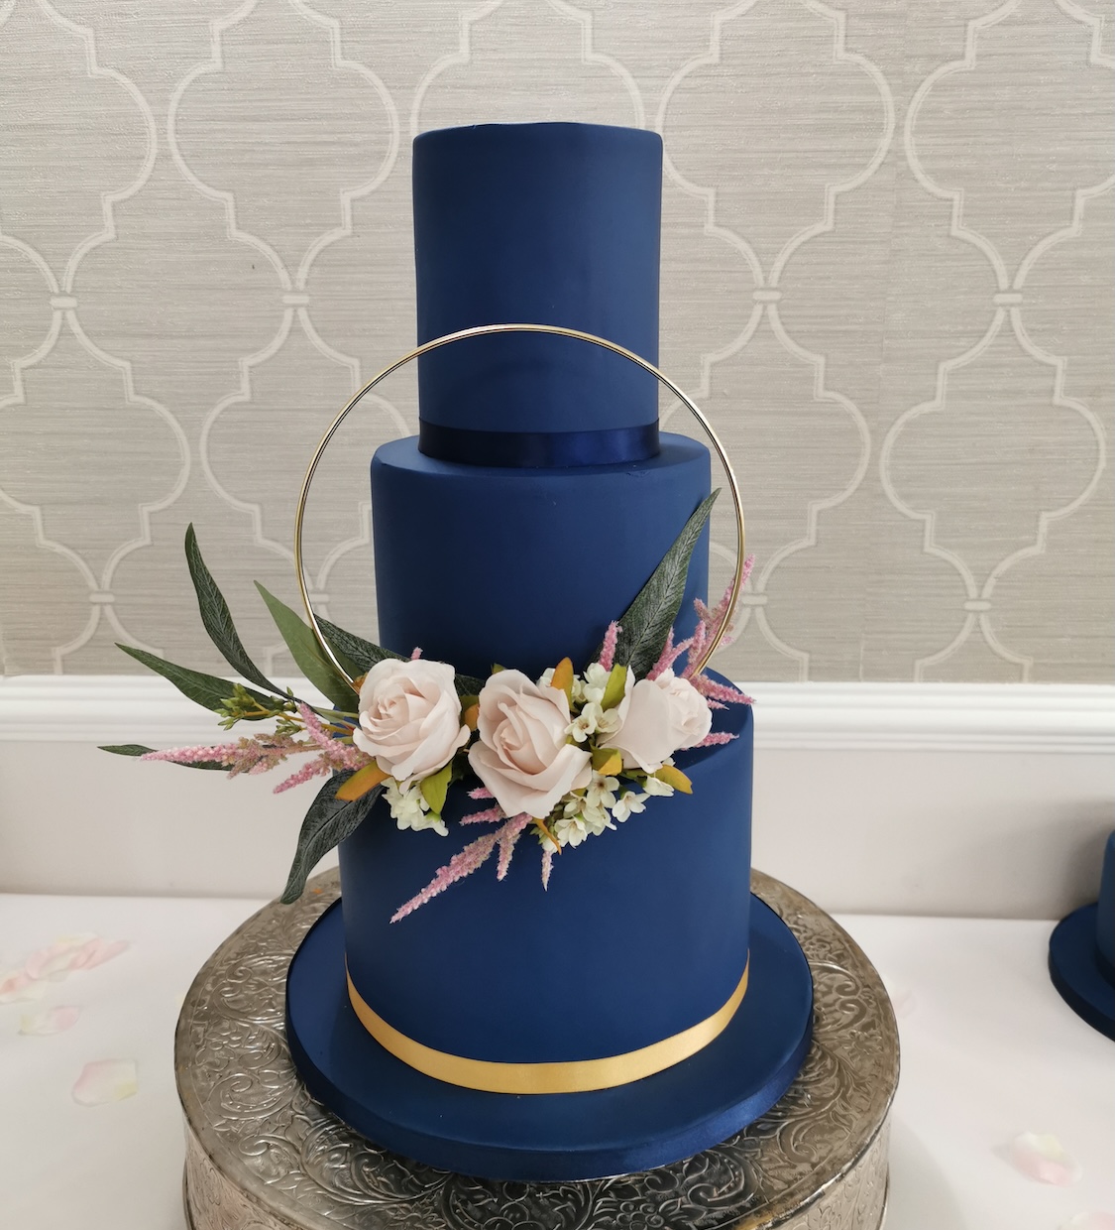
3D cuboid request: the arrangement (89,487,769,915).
[{"bbox_3d":[-0.055,0.037,0.482,0.271,0.165,0.130,-1,16,0],"label":"arrangement"}]

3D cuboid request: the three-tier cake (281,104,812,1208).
[{"bbox_3d":[-0.007,-0.004,0.571,0.282,0.429,0.282,-1,16,0],"label":"three-tier cake"}]

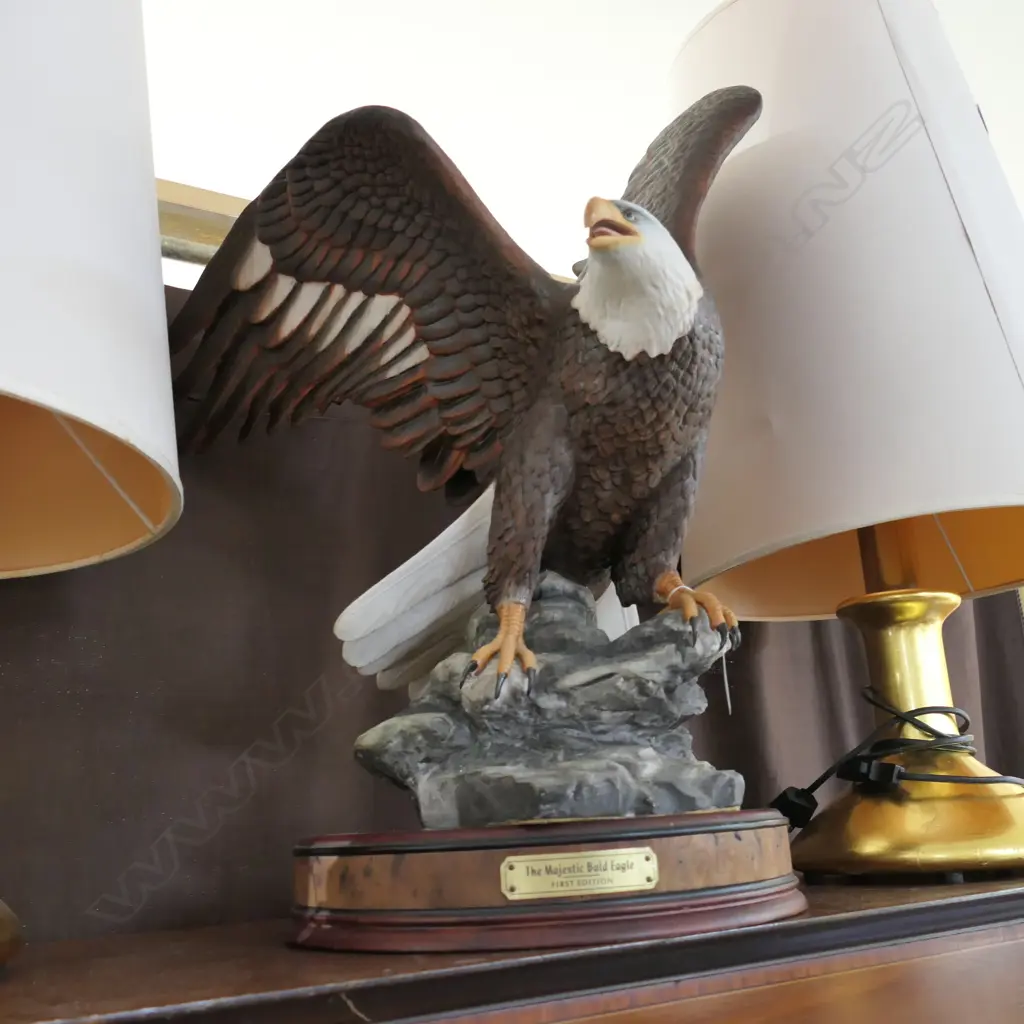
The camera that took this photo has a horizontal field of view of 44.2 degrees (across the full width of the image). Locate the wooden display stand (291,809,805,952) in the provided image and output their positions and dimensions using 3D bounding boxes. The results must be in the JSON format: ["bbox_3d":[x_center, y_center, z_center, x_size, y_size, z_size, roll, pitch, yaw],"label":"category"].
[{"bbox_3d":[0.021,0.227,0.796,0.323,0.059,0.250,-2,-12,-9],"label":"wooden display stand"}]

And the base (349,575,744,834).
[{"bbox_3d":[0.015,0.111,0.776,0.225,0.151,0.169,-2,-13,-9],"label":"base"}]

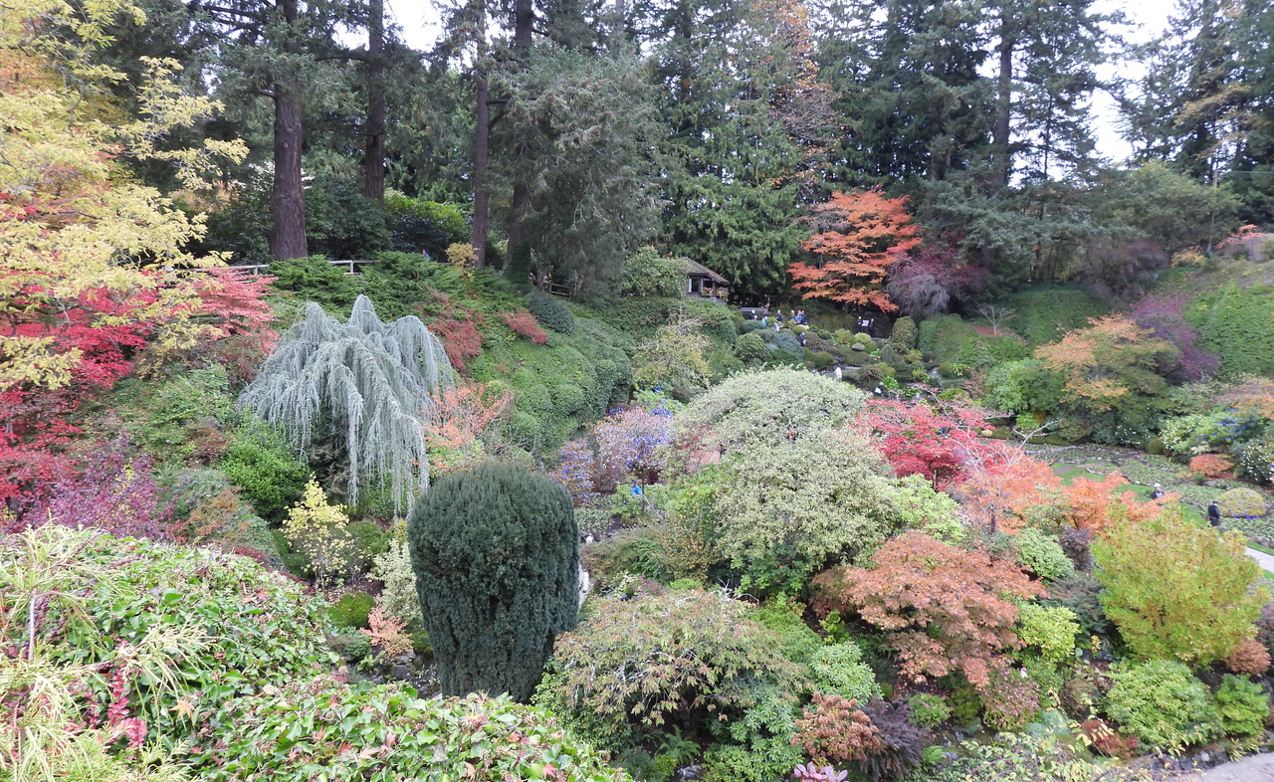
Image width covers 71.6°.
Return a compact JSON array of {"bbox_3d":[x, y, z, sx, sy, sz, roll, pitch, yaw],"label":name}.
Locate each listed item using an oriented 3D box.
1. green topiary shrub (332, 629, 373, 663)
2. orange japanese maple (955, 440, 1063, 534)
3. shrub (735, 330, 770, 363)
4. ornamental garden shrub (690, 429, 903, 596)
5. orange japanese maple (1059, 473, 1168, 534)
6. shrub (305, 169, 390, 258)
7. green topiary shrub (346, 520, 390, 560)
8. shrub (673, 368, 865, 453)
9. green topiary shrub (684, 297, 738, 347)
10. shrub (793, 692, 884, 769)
[{"bbox_3d":[-10.077,8.959,31.000,1.550,1.100,1.400,-2,8,-19],"label":"green topiary shrub"},{"bbox_3d":[16.112,4.201,38.500,4.422,4.314,4.201,1,5,0],"label":"orange japanese maple"},{"bbox_3d":[8.532,-3.259,65.000,2.650,2.400,2.550,2,8,7],"label":"shrub"},{"bbox_3d":[5.392,4.141,30.000,7.000,5.200,6.000,1,4,10],"label":"ornamental garden shrub"},{"bbox_3d":[18.870,4.555,35.000,4.400,2.600,3.800,3,4,29],"label":"orange japanese maple"},{"bbox_3d":[-16.321,-9.796,50.000,4.706,5.385,4.235,1,5,0],"label":"shrub"},{"bbox_3d":[-9.448,5.257,31.000,1.600,1.300,1.600,-1,4,-17],"label":"green topiary shrub"},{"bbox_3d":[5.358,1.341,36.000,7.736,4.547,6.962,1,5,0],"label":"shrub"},{"bbox_3d":[5.300,-4.940,64.000,3.900,3.400,3.500,1,4,5],"label":"green topiary shrub"},{"bbox_3d":[4.249,7.213,18.700,1.843,1.428,1.843,1,5,0],"label":"shrub"}]

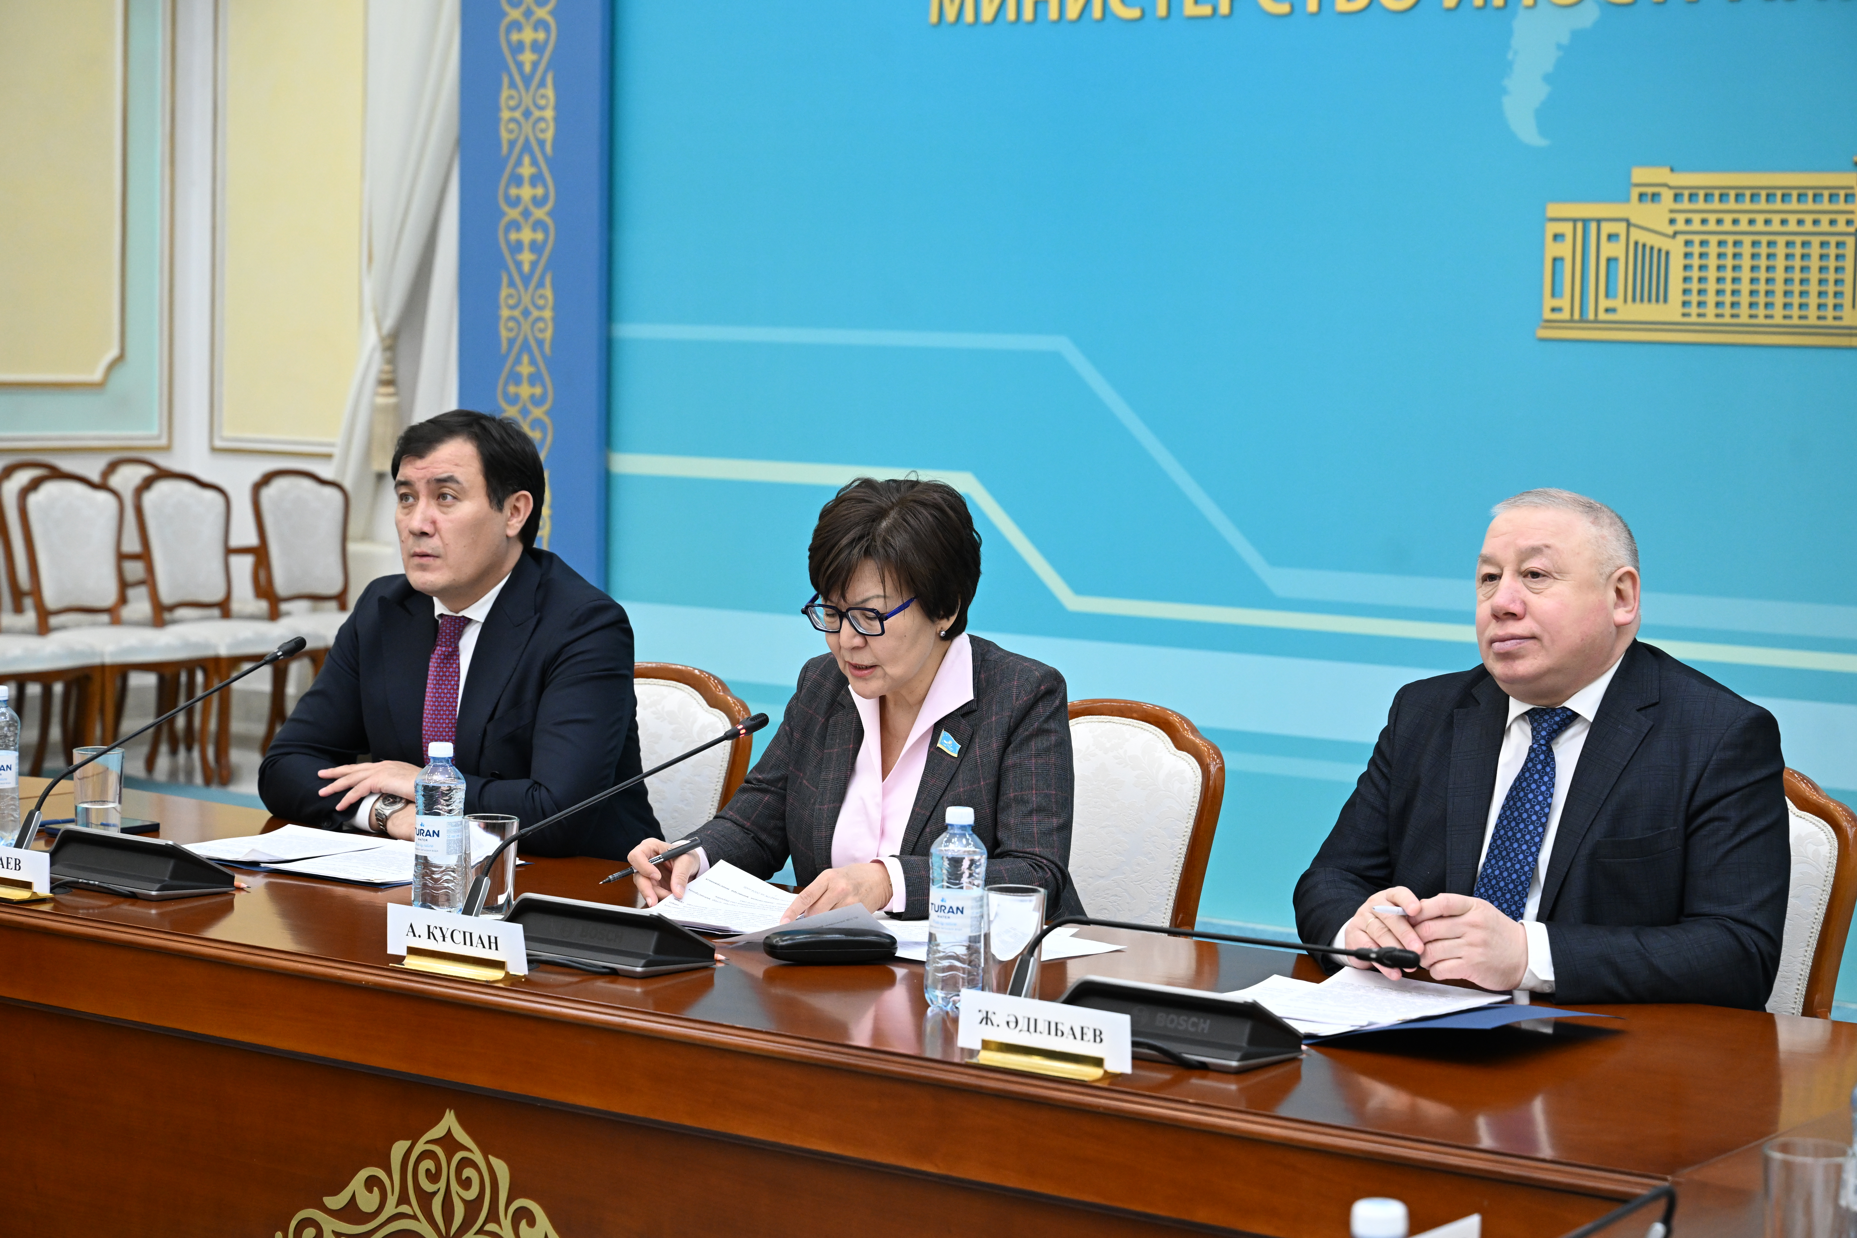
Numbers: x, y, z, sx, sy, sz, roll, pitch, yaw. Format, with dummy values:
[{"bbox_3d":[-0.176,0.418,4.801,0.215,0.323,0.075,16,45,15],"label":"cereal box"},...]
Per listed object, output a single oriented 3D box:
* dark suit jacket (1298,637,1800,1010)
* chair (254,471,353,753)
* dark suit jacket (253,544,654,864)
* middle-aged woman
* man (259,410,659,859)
[{"bbox_3d":[0.727,0.334,4.279,0.600,0.640,0.600,4,5,31],"label":"dark suit jacket"},{"bbox_3d":[-1.996,-0.013,12.091,0.560,0.960,0.480,5,5,34],"label":"chair"},{"bbox_3d":[-0.651,0.210,5.178,0.590,0.650,0.600,5,5,34],"label":"dark suit jacket"},{"bbox_3d":[-0.072,0.459,4.706,0.570,1.290,0.780,4,5,29],"label":"middle-aged woman"},{"bbox_3d":[-0.670,0.377,5.153,0.600,1.350,0.740,5,5,34],"label":"man"}]

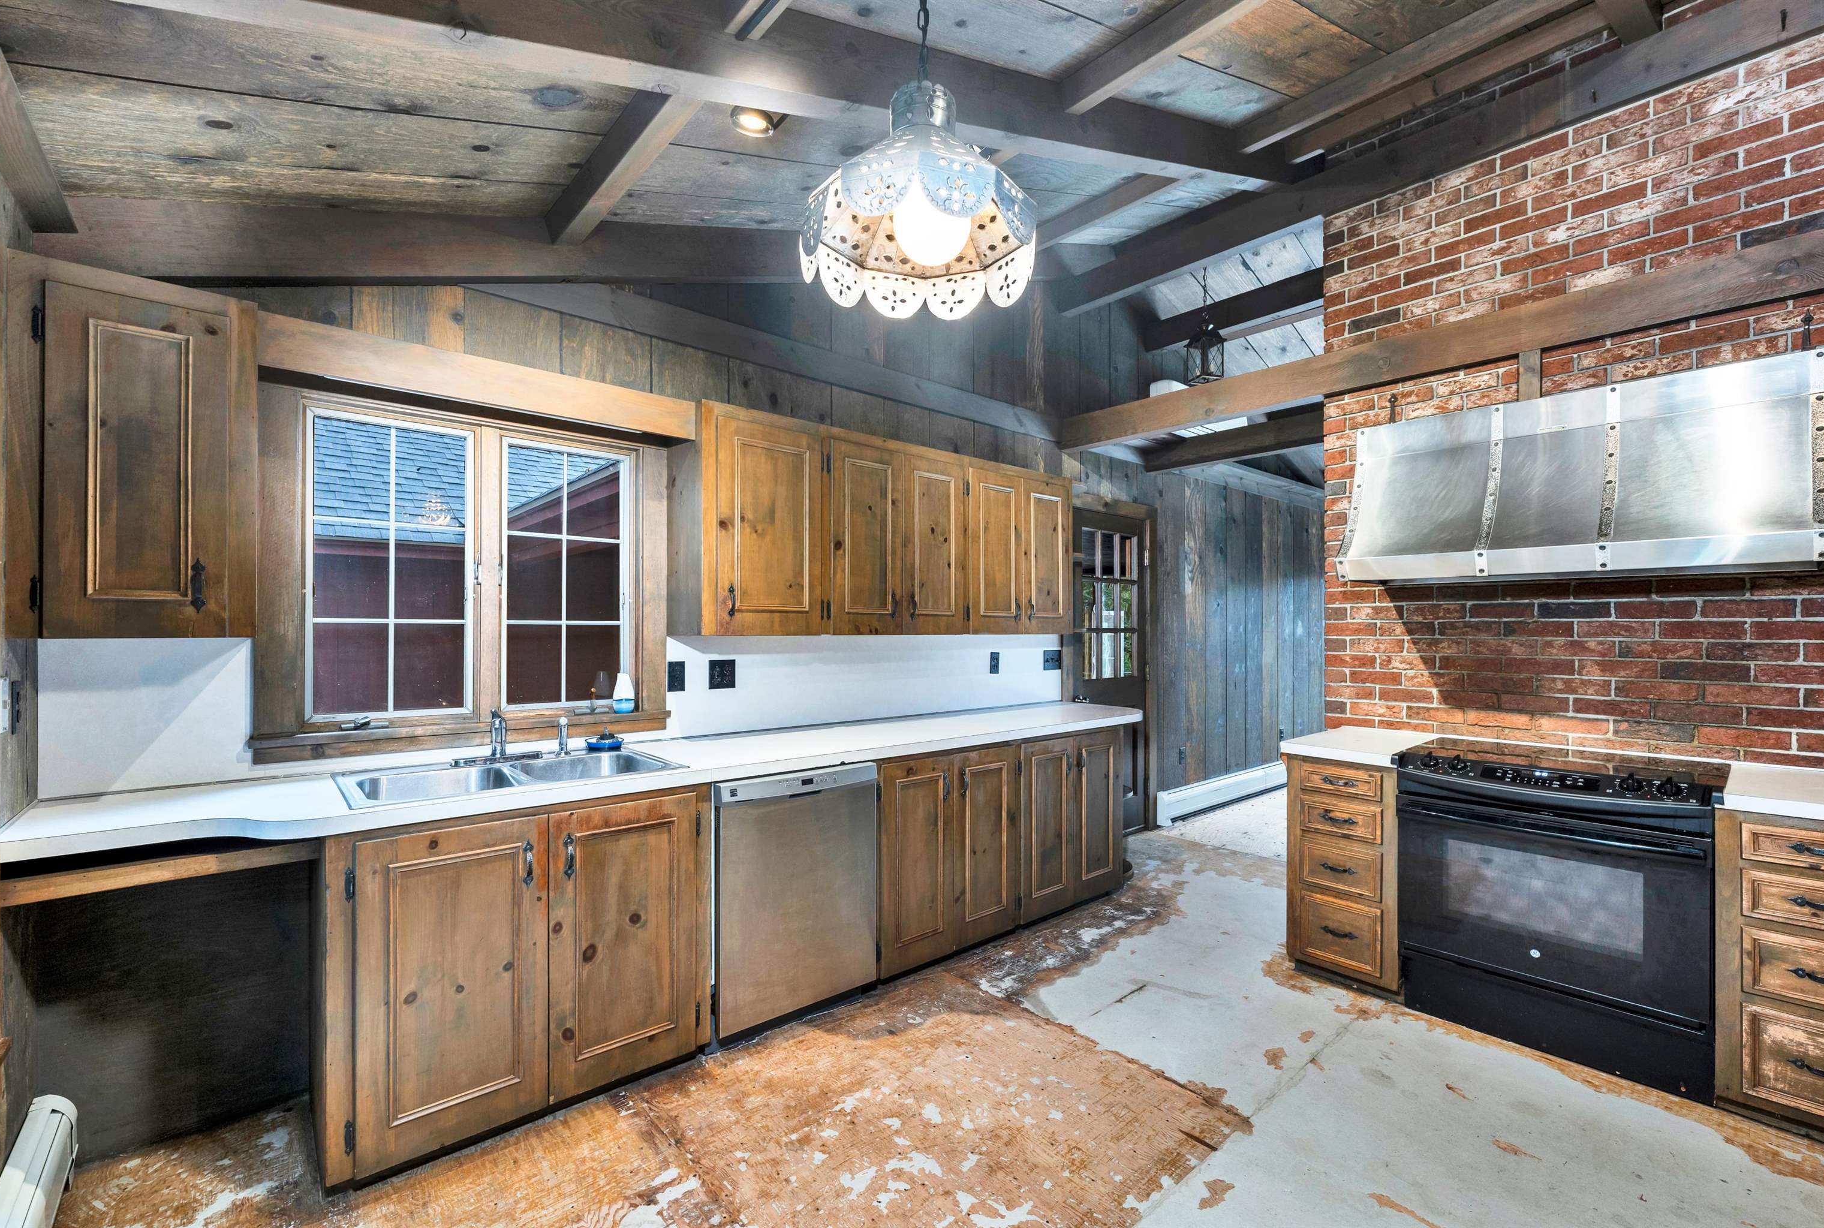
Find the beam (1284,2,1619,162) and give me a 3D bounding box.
[{"bbox_3d":[2.083,-2.109,3.117,0.090,0.130,1.030,1,-1,-41],"label":"beam"}]

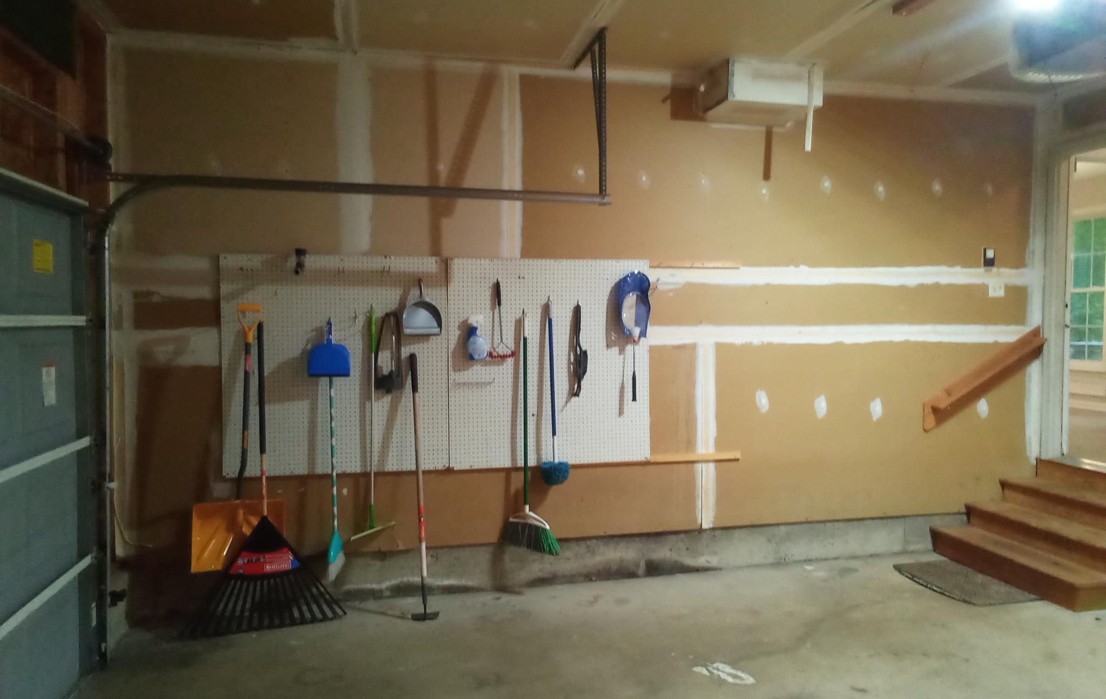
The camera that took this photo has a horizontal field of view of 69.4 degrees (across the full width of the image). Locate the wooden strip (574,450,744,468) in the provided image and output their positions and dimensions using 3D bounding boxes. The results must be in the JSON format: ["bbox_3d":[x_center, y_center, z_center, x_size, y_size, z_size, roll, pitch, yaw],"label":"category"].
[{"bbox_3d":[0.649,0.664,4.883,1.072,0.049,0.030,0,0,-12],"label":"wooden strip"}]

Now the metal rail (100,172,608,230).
[{"bbox_3d":[-0.874,-0.681,3.853,2.393,0.265,0.065,0,0,-12],"label":"metal rail"}]

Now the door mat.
[{"bbox_3d":[2.349,1.338,4.637,0.495,0.016,0.847,0,0,-10],"label":"door mat"}]

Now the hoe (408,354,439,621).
[{"bbox_3d":[-0.735,0.730,4.370,0.145,1.450,0.120,-2,-17,-12],"label":"hoe"}]

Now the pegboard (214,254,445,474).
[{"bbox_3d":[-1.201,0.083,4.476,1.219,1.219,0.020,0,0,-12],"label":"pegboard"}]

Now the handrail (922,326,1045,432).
[{"bbox_3d":[2.893,0.193,5.327,1.126,0.186,0.110,-30,6,-11],"label":"handrail"}]

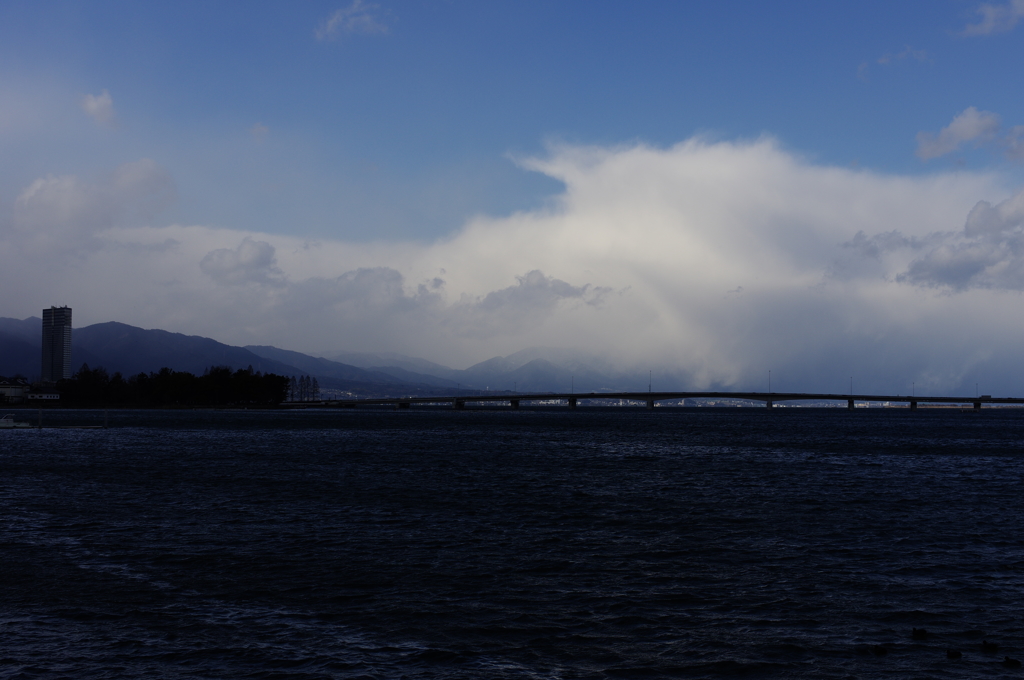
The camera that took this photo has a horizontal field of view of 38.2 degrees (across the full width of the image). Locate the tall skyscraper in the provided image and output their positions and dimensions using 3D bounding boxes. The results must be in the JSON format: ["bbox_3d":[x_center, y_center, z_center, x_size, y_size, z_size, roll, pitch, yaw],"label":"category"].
[{"bbox_3d":[-636.470,22.701,2070.000,56.000,137.000,17.000,-2,-3,41],"label":"tall skyscraper"}]

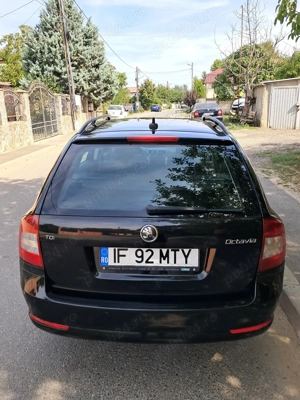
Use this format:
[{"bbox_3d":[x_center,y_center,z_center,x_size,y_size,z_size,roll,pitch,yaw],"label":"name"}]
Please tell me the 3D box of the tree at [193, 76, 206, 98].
[{"bbox_3d":[6.658,-13.890,41.760,1.900,5.000,1.900,0,17,0],"label":"tree"}]

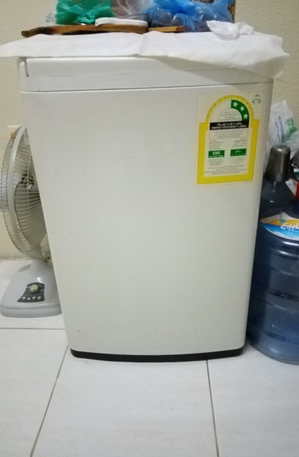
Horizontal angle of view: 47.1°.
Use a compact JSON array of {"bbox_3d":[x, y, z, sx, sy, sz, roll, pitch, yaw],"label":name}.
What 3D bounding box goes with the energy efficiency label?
[{"bbox_3d":[0.163,-0.179,0.707,0.123,0.178,0.008,-4,28,-4],"label":"energy efficiency label"}]

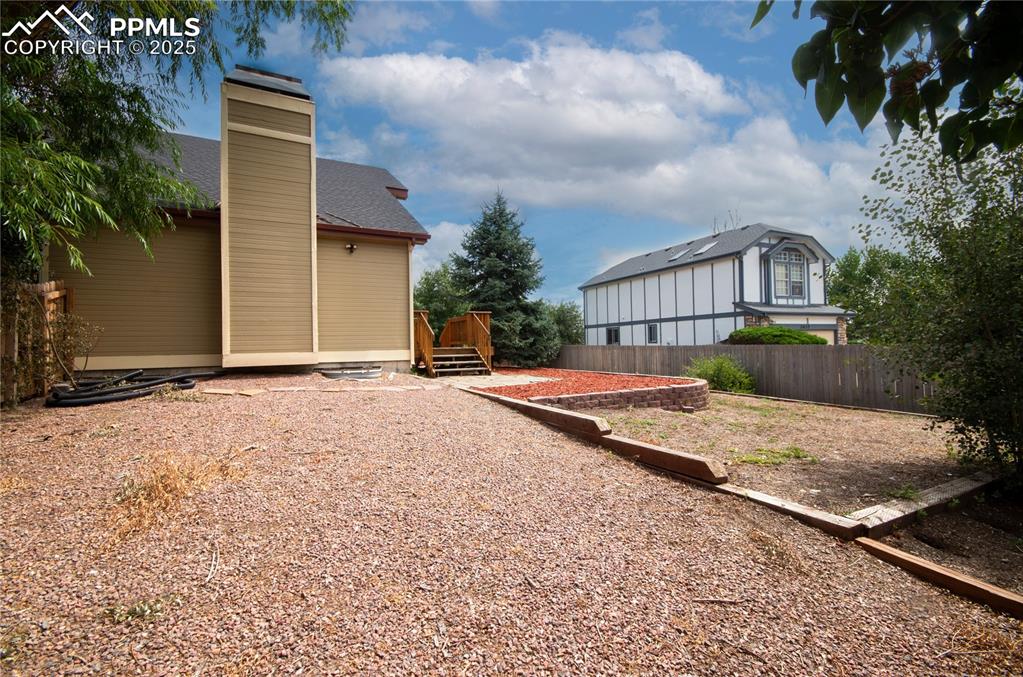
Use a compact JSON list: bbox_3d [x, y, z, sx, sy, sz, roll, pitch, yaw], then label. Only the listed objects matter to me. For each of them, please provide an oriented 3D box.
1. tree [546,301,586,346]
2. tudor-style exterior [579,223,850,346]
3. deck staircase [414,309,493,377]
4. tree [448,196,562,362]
[{"bbox_3d":[3.936,-0.166,31.000,3.400,5.200,3.400,-1,-1,-26],"label":"tree"},{"bbox_3d":[11.359,-2.029,27.162,7.700,8.250,14.100,-1,-1,-26],"label":"tudor-style exterior"},{"bbox_3d":[-2.146,0.165,12.475,2.500,1.710,3.500,-1,-1,-26],"label":"deck staircase"},{"bbox_3d":[-0.240,-2.305,17.000,4.400,7.000,4.400,-1,-1,0],"label":"tree"}]

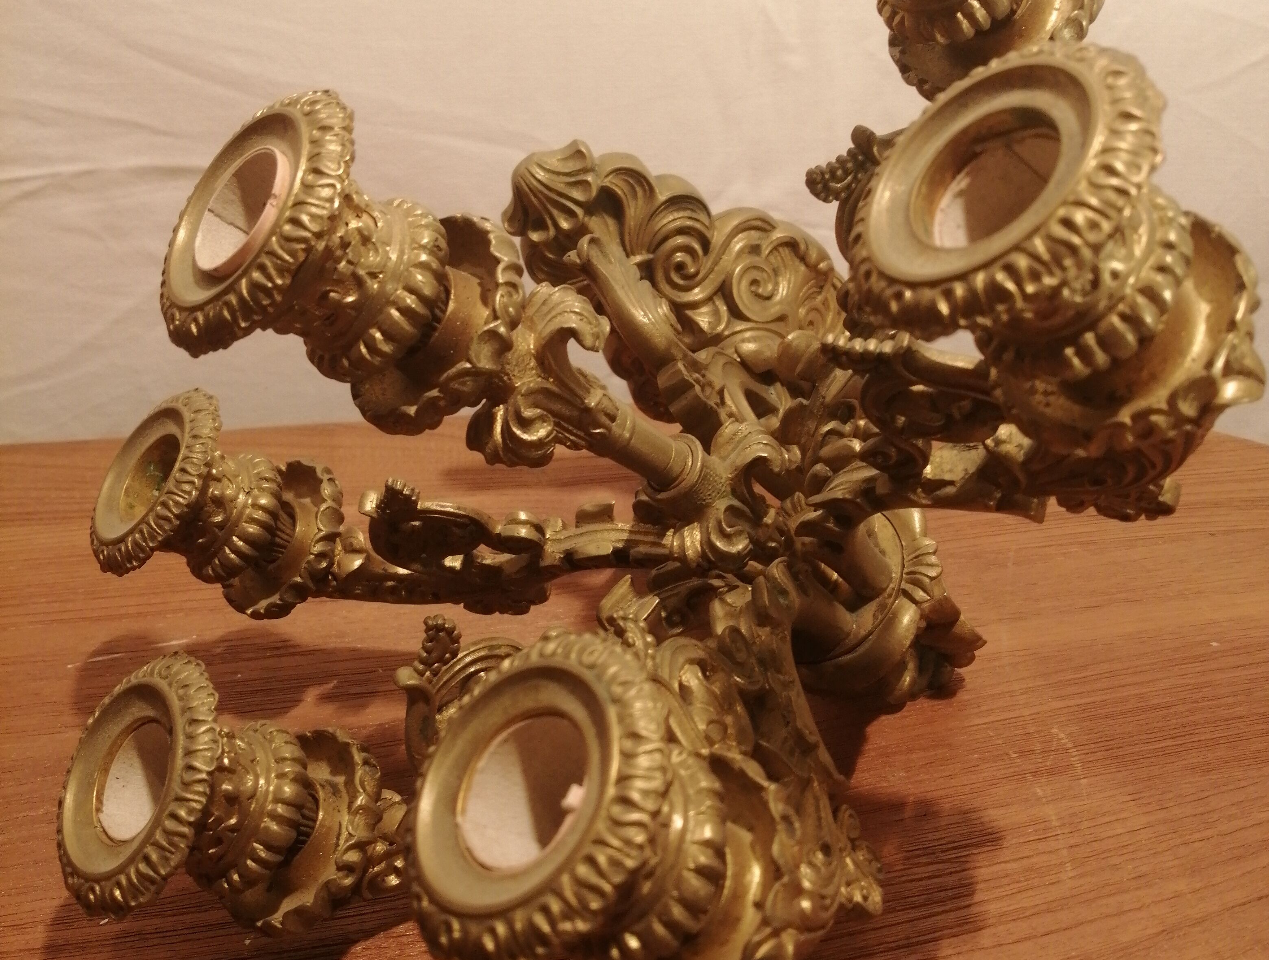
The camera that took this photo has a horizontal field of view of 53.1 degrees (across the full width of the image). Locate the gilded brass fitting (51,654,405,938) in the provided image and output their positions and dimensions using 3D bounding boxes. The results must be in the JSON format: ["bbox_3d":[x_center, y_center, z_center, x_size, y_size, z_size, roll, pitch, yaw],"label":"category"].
[{"bbox_3d":[-0.085,0.070,0.273,0.057,0.053,0.053,32,0,-43],"label":"gilded brass fitting"}]

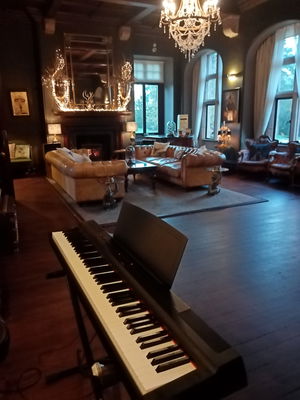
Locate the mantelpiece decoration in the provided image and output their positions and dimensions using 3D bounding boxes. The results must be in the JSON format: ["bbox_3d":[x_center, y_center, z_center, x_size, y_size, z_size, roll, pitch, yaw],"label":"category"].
[{"bbox_3d":[-1.833,-3.584,9.040,2.620,1.814,0.350,-5,15,-17],"label":"mantelpiece decoration"}]

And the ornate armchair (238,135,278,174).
[{"bbox_3d":[2.886,-1.181,8.039,0.800,1.040,0.800,6,15,24],"label":"ornate armchair"}]

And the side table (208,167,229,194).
[{"bbox_3d":[1.372,-0.416,6.121,0.440,0.510,0.440,-1,14,0],"label":"side table"}]

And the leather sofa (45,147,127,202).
[{"bbox_3d":[-1.516,-0.625,6.562,1.000,0.760,2.860,-7,15,-24],"label":"leather sofa"}]

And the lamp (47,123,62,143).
[{"bbox_3d":[-2.727,-1.915,8.650,0.370,0.559,0.370,-1,14,0],"label":"lamp"}]

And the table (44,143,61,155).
[{"bbox_3d":[-2.807,-1.182,8.701,0.480,0.838,0.420,-5,15,-17],"label":"table"}]

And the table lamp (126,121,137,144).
[{"bbox_3d":[-0.542,-2.083,9.150,0.330,0.585,0.330,-1,14,0],"label":"table lamp"}]

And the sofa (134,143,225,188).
[{"bbox_3d":[0.635,-0.929,7.697,1.000,0.760,2.860,-7,15,-23],"label":"sofa"}]

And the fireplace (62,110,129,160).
[{"bbox_3d":[-1.693,-1.810,9.262,2.280,1.764,0.420,-5,15,-17],"label":"fireplace"}]

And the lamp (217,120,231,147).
[{"bbox_3d":[2.125,-1.889,8.650,0.410,0.693,0.410,-1,14,0],"label":"lamp"}]

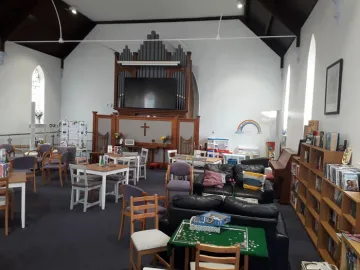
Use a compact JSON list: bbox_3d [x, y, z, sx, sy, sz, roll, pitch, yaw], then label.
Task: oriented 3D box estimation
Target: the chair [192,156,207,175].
[{"bbox_3d":[0.515,0.959,7.078,0.403,0.836,0.462,3,3,15],"label":"chair"}]

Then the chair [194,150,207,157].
[{"bbox_3d":[0.582,0.945,8.590,0.410,0.870,0.480,3,3,12],"label":"chair"}]

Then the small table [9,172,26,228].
[{"bbox_3d":[-2.849,1.036,4.391,0.728,0.728,0.728,0,4,-31],"label":"small table"}]

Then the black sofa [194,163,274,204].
[{"bbox_3d":[1.089,1.118,5.839,1.520,0.860,0.900,3,3,9],"label":"black sofa"}]

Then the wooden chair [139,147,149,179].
[{"bbox_3d":[-1.255,0.882,8.453,0.480,0.870,0.410,0,4,-35],"label":"wooden chair"}]

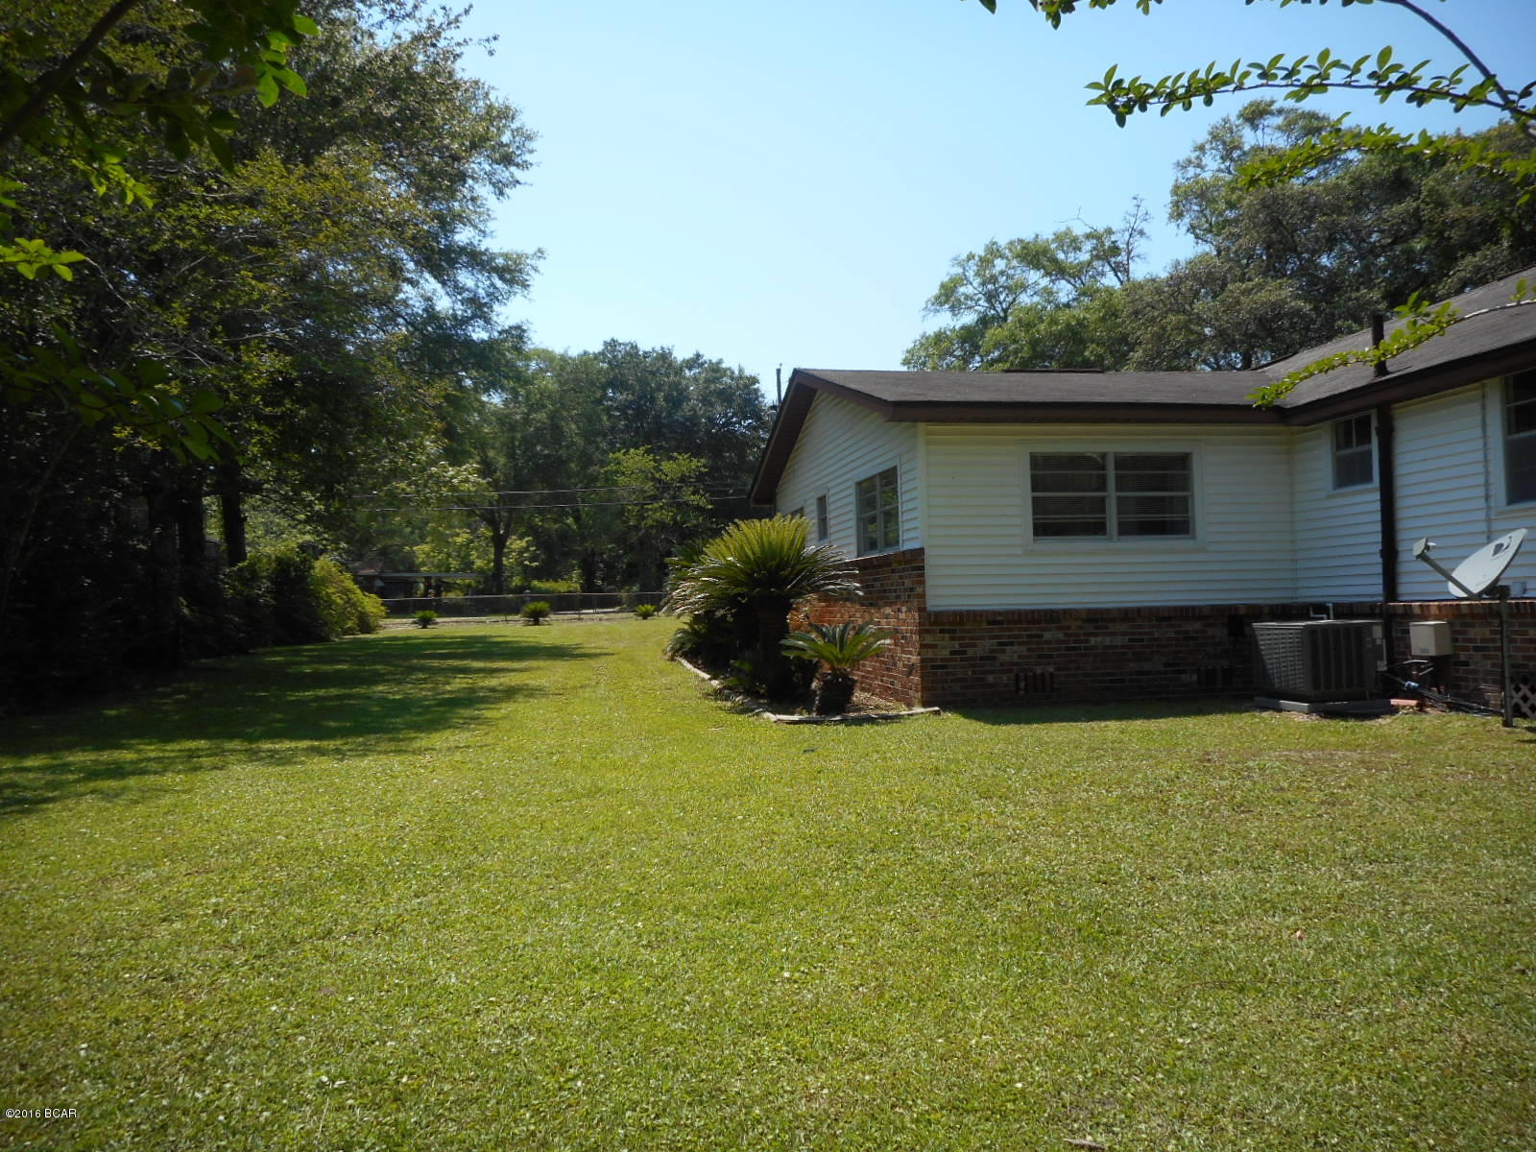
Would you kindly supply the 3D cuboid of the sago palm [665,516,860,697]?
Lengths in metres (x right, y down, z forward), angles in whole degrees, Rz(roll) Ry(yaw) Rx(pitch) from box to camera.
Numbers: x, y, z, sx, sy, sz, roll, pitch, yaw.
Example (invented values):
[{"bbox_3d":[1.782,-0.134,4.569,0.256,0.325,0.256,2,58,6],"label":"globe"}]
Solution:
[{"bbox_3d":[-0.060,0.335,12.400,2.130,2.020,2.100,-1,-2,-6],"label":"sago palm"}]

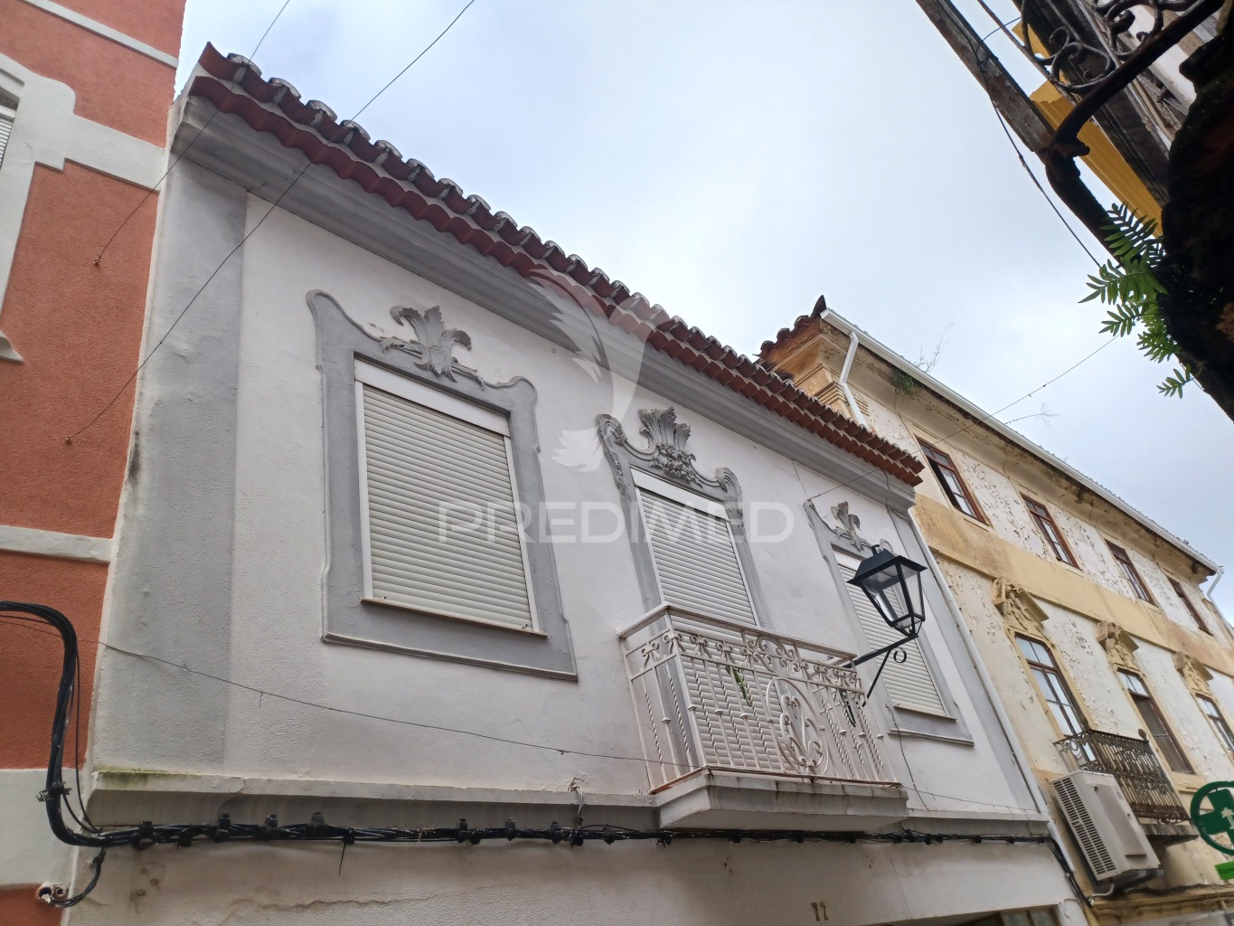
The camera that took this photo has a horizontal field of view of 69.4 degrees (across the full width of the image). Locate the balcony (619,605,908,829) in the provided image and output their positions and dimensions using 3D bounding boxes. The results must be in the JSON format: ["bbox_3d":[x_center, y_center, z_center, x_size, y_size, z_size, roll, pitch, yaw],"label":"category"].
[{"bbox_3d":[1.009,1.687,5.667,2.178,1.122,0.436,22,-47,-41],"label":"balcony"}]

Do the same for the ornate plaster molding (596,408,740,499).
[{"bbox_3d":[0.507,-0.152,7.456,1.799,0.711,0.175,22,-47,-41],"label":"ornate plaster molding"}]

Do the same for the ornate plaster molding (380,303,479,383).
[{"bbox_3d":[-1.161,-0.815,5.619,0.752,0.637,0.099,22,-47,-41],"label":"ornate plaster molding"}]

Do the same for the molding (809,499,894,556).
[{"bbox_3d":[2.350,0.602,8.902,1.600,0.653,0.099,22,-47,-41],"label":"molding"}]

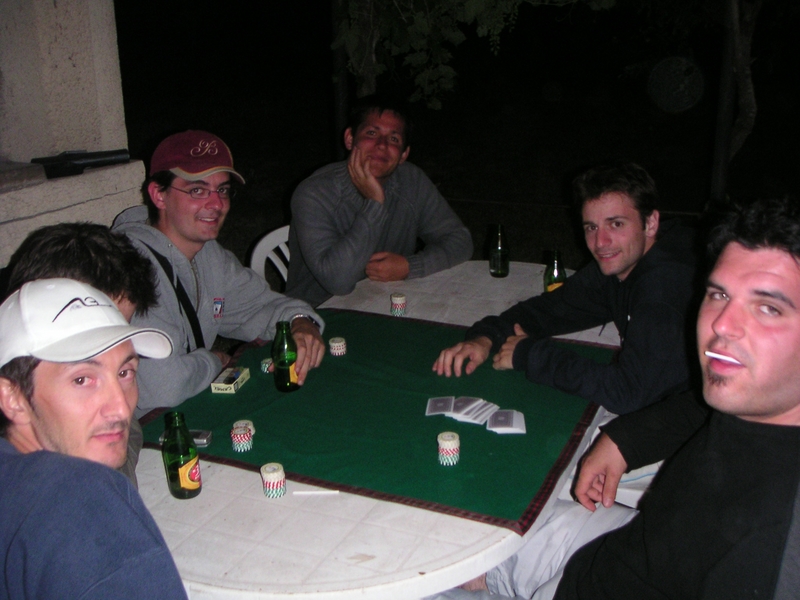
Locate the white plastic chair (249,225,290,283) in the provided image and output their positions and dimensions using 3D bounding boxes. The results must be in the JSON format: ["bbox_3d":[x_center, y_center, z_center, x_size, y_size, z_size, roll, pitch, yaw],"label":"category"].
[{"bbox_3d":[-0.157,0.159,2.993,0.560,0.830,0.570,-13,23,-31],"label":"white plastic chair"}]

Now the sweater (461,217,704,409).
[{"bbox_3d":[0.423,0.121,2.019,0.560,0.610,0.530,-9,21,-21],"label":"sweater"}]

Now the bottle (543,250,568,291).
[{"bbox_3d":[0.430,-0.066,2.446,0.061,0.158,0.061,-1,19,0],"label":"bottle"}]

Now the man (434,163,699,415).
[{"bbox_3d":[0.426,0.287,2.067,0.700,1.185,0.560,-9,21,-21],"label":"man"}]

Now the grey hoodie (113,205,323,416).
[{"bbox_3d":[-0.459,0.078,2.071,0.480,0.630,0.540,14,25,37],"label":"grey hoodie"}]

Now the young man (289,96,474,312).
[{"bbox_3d":[-0.050,-0.009,2.839,0.580,1.245,0.700,-10,21,-24],"label":"young man"}]

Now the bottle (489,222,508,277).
[{"bbox_3d":[0.308,-0.157,2.710,0.061,0.158,0.061,-1,19,0],"label":"bottle"}]

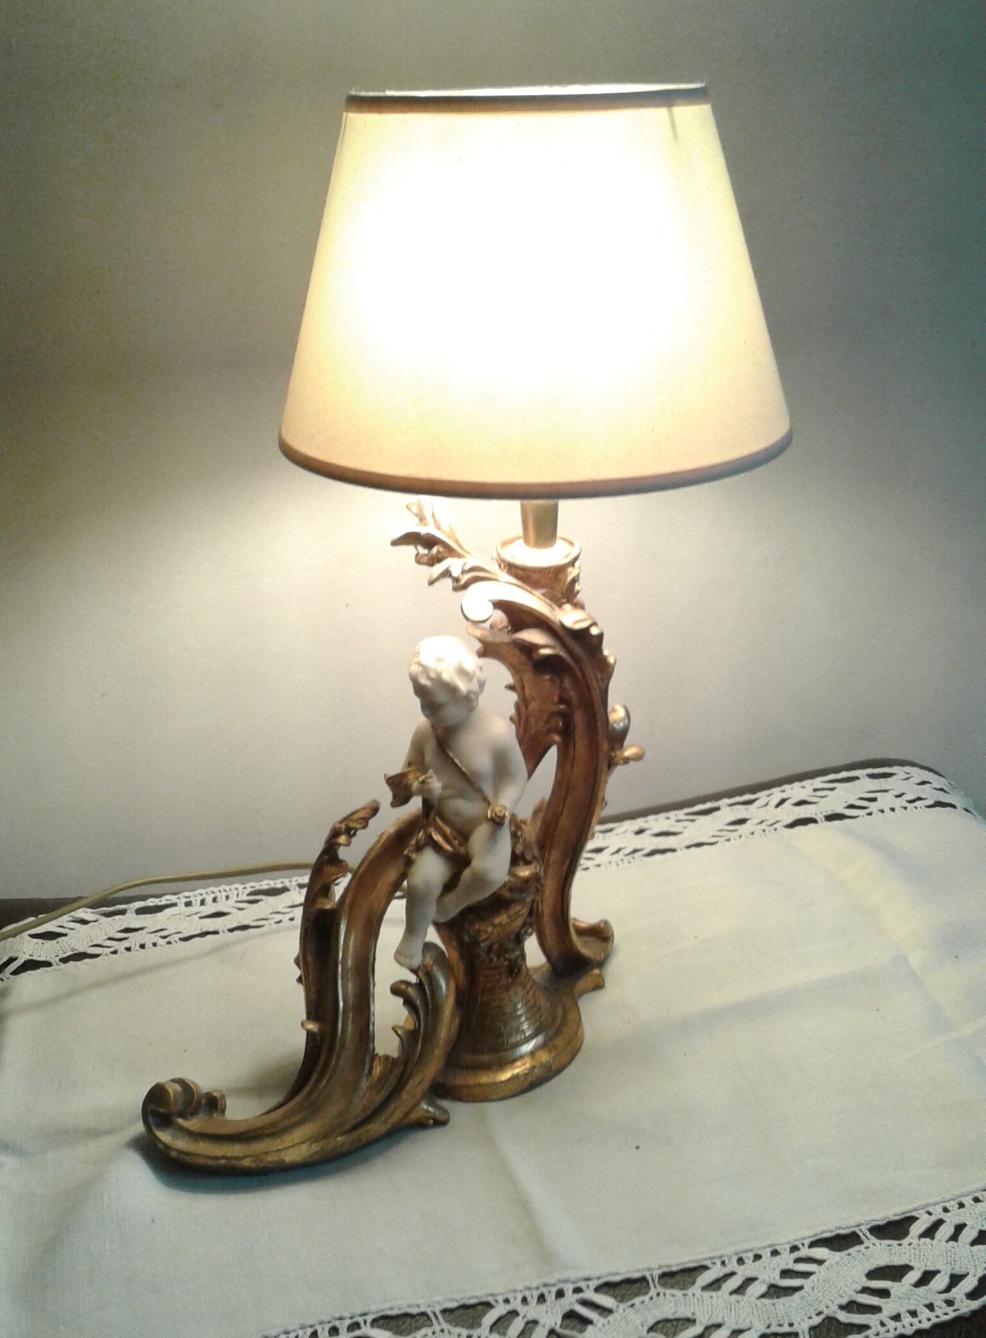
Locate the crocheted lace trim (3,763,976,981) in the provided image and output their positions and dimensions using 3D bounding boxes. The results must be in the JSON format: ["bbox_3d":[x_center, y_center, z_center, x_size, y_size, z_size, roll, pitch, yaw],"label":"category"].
[{"bbox_3d":[0.014,0.138,1.010,0.738,0.019,0.060,-8,25,-15],"label":"crocheted lace trim"}]

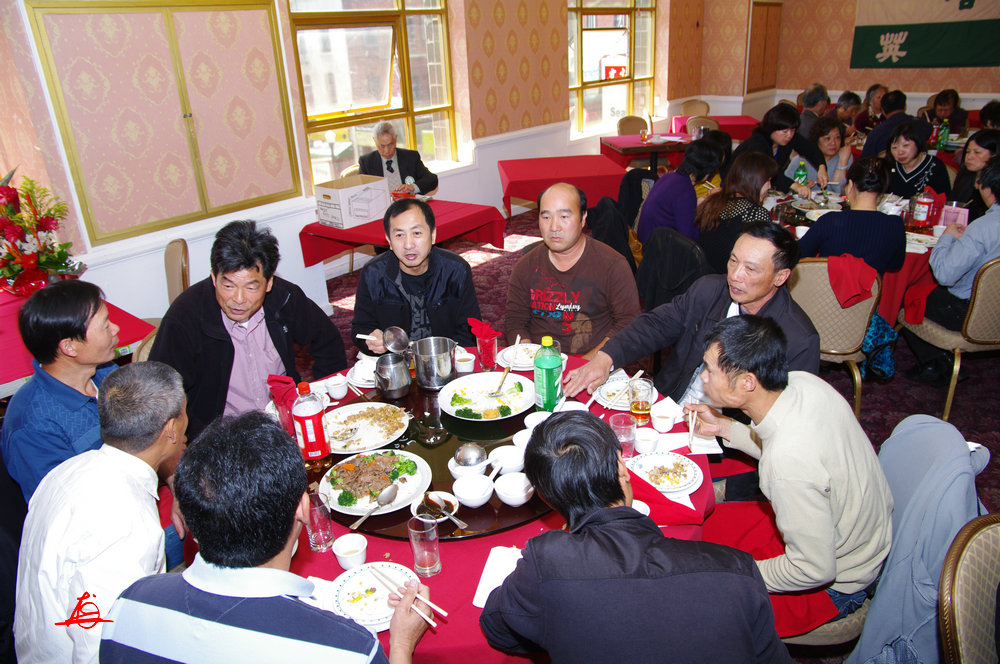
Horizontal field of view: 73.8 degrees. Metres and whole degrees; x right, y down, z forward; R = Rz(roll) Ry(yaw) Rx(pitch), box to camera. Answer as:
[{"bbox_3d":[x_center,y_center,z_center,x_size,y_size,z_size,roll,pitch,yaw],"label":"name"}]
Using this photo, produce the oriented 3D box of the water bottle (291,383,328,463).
[{"bbox_3d":[-0.573,0.285,1.998,0.103,0.297,0.103,-3,24,0],"label":"water bottle"}]

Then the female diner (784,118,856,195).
[{"bbox_3d":[2.041,-0.763,4.429,0.500,1.250,0.750,2,23,13],"label":"female diner"}]

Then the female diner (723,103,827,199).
[{"bbox_3d":[2.076,-1.077,5.281,0.720,1.380,0.520,16,30,36],"label":"female diner"}]

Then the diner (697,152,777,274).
[{"bbox_3d":[1.380,-0.393,3.678,0.750,1.200,0.450,-18,27,-32],"label":"diner"}]

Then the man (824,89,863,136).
[{"bbox_3d":[3.649,-1.898,7.138,0.800,1.300,0.500,1,24,9],"label":"man"}]

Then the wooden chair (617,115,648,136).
[{"bbox_3d":[1.796,-2.355,8.802,0.450,0.920,0.550,-3,22,0],"label":"wooden chair"}]

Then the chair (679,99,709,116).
[{"bbox_3d":[2.843,-2.898,9.757,0.450,0.920,0.550,1,23,11],"label":"chair"}]

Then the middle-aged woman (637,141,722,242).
[{"bbox_3d":[1.318,-0.714,4.719,0.750,1.220,0.500,-8,24,-11],"label":"middle-aged woman"}]

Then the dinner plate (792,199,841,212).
[{"bbox_3d":[1.844,-0.731,3.880,0.290,0.030,0.290,-3,22,1],"label":"dinner plate"}]

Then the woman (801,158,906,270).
[{"bbox_3d":[1.669,-0.276,3.357,0.500,1.200,0.750,5,24,19],"label":"woman"}]

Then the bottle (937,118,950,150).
[{"bbox_3d":[4.532,-2.021,6.791,0.105,0.300,0.105,-3,24,0],"label":"bottle"}]

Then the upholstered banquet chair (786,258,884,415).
[{"bbox_3d":[1.656,-0.014,3.446,0.435,0.930,0.570,8,26,23],"label":"upholstered banquet chair"}]

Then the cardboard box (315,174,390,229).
[{"bbox_3d":[-1.064,-0.948,4.846,0.318,0.275,0.410,19,32,40],"label":"cardboard box"}]

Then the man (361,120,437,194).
[{"bbox_3d":[-0.697,-0.819,4.806,0.520,1.340,0.750,-16,25,-28],"label":"man"}]

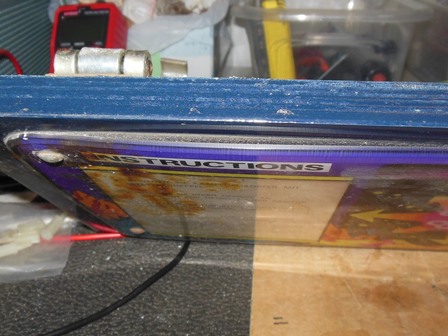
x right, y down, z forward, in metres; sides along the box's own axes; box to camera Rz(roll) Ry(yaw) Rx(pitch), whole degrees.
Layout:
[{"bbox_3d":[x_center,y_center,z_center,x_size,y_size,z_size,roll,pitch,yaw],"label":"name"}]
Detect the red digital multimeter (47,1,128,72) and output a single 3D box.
[{"bbox_3d":[-0.160,-0.116,0.388,0.075,0.043,0.145,0,82,5],"label":"red digital multimeter"}]

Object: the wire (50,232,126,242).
[{"bbox_3d":[-0.131,0.067,0.310,0.069,0.004,0.005,-1,61,-4],"label":"wire"}]

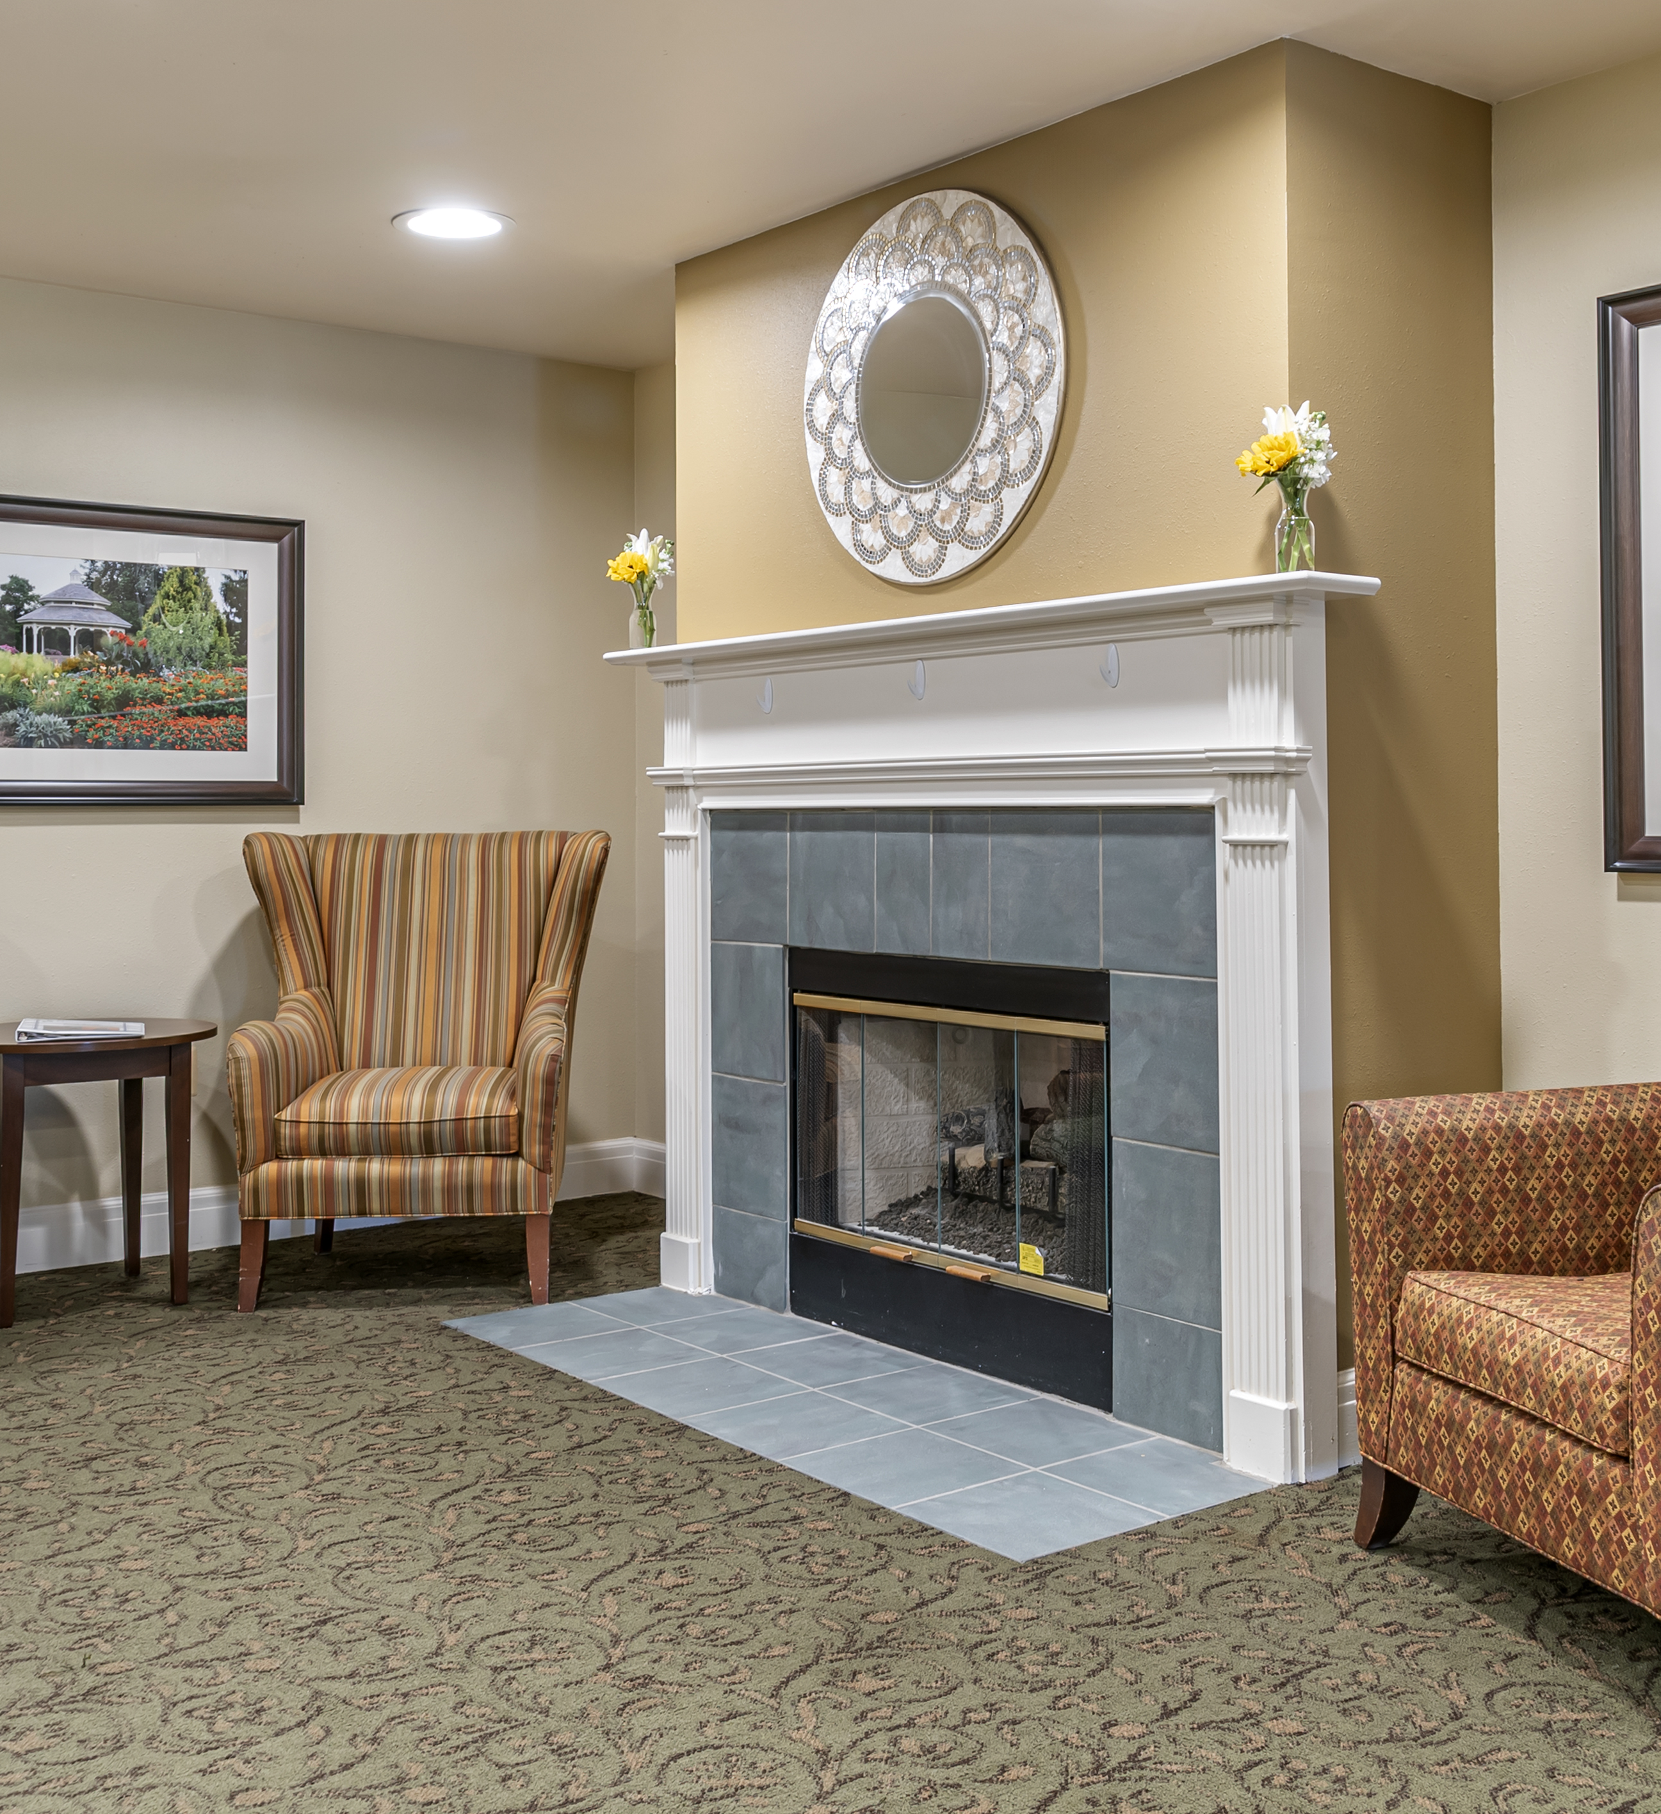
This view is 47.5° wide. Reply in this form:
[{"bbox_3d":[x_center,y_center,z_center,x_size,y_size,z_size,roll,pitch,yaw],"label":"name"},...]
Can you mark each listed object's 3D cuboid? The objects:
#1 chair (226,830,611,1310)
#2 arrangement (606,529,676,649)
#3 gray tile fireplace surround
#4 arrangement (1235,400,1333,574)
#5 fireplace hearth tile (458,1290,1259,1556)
[{"bbox_3d":[-1.015,0.371,4.749,0.840,1.100,0.770,-1,3,-2],"label":"chair"},{"bbox_3d":[-0.461,-0.773,4.600,0.150,0.293,0.130,2,4,40],"label":"arrangement"},{"bbox_3d":[0.223,0.374,3.947,0.060,1.154,1.508,-3,4,-40],"label":"gray tile fireplace surround"},{"bbox_3d":[0.767,-0.703,3.165,0.150,0.293,0.130,2,4,40],"label":"arrangement"},{"bbox_3d":[-0.044,0.969,3.784,0.630,0.020,1.810,-3,4,-39],"label":"fireplace hearth tile"}]

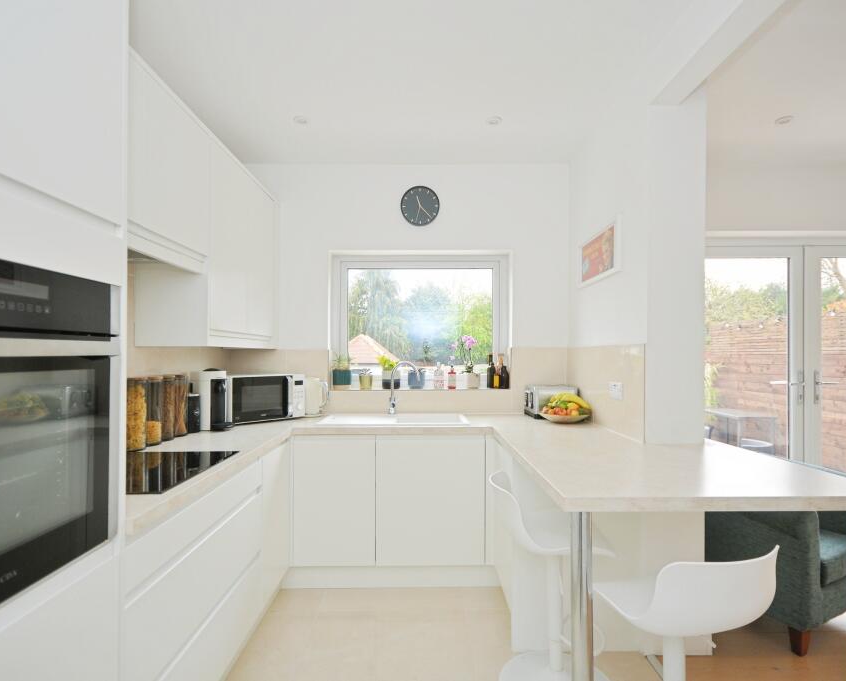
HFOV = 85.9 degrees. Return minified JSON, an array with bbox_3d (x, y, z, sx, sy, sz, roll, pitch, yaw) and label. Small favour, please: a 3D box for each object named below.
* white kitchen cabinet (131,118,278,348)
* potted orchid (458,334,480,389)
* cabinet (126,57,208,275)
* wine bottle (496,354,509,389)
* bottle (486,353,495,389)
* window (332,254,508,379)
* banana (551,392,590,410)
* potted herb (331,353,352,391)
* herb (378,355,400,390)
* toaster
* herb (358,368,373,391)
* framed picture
[{"bbox_3d":[-1.138,-0.453,2.556,0.333,0.985,0.995,0,-1,0],"label":"white kitchen cabinet"},{"bbox_3d":[0.311,0.147,3.110,0.164,0.376,0.120,0,-1,0],"label":"potted orchid"},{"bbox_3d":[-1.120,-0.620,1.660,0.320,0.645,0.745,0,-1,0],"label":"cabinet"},{"bbox_3d":[0.546,0.205,3.110,0.083,0.245,0.083,0,-1,0],"label":"wine bottle"},{"bbox_3d":[0.465,0.212,3.119,0.065,0.246,0.070,0,-1,0],"label":"bottle"},{"bbox_3d":[-0.019,-0.142,3.220,1.240,0.930,0.080,0,-1,0],"label":"window"},{"bbox_3d":[0.850,0.351,2.620,0.235,0.110,0.140,0,-1,0],"label":"banana"},{"bbox_3d":[-0.554,0.215,3.101,0.140,0.239,0.130,0,-1,0],"label":"potted herb"},{"bbox_3d":[-0.235,0.215,3.104,0.150,0.239,0.135,0,-1,0],"label":"herb"},{"bbox_3d":[0.820,0.385,2.910,0.280,0.198,0.250,0,-1,0],"label":"toaster"},{"bbox_3d":[-0.392,0.263,3.102,0.109,0.144,0.100,0,-1,0],"label":"herb"},{"bbox_3d":[0.968,-0.472,2.510,0.037,0.278,0.530,0,-1,0],"label":"framed picture"}]

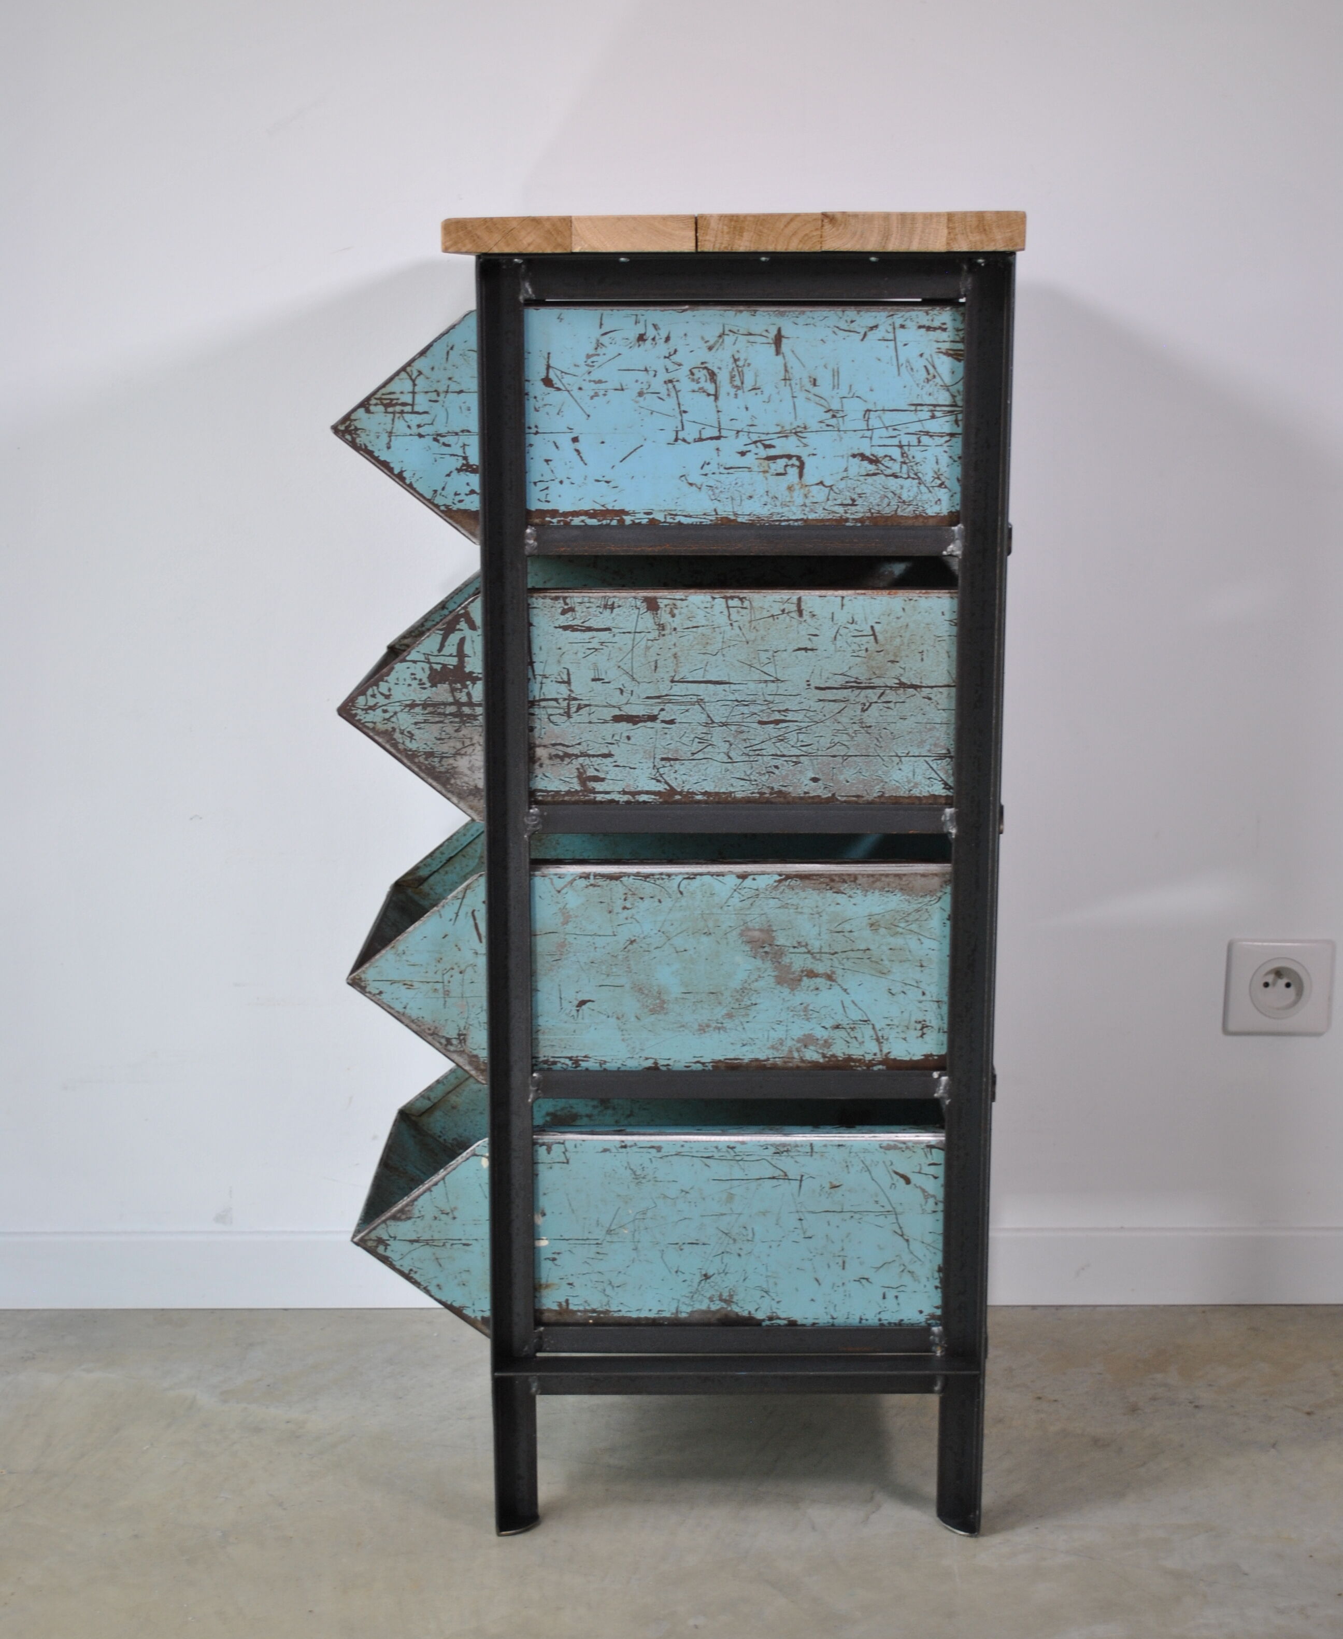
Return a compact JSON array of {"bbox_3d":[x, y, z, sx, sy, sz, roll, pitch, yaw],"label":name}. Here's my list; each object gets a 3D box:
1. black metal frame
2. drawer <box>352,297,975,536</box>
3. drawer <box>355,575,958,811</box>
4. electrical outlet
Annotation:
[{"bbox_3d":[0.050,0.039,1.889,0.350,0.904,0.350,0,12,0],"label":"black metal frame"},{"bbox_3d":[-0.005,-0.293,1.815,0.443,0.157,0.288,0,12,0],"label":"drawer"},{"bbox_3d":[-0.005,-0.107,1.855,0.443,0.158,0.288,0,12,0],"label":"drawer"},{"bbox_3d":[0.521,0.144,2.151,0.092,0.084,0.011,0,12,0],"label":"electrical outlet"}]

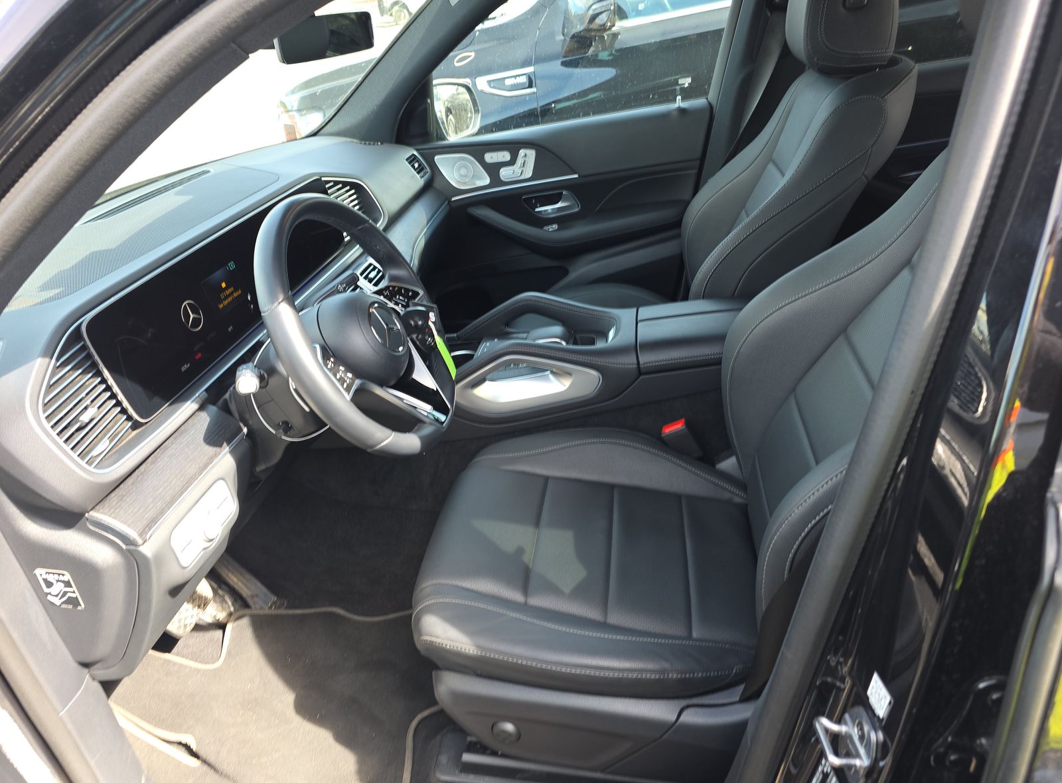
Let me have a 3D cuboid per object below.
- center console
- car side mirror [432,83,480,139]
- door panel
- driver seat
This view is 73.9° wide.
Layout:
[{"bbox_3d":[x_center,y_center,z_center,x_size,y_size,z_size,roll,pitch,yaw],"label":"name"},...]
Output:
[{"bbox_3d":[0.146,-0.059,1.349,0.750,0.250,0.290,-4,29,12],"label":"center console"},{"bbox_3d":[-0.257,-0.830,2.088,0.130,0.190,0.230,0,30,19],"label":"car side mirror"},{"bbox_3d":[0.057,-0.406,1.968,0.880,0.630,0.140,-4,29,12],"label":"door panel"},{"bbox_3d":[0.273,-0.002,0.929,0.990,1.000,0.550,-4,29,12],"label":"driver seat"}]

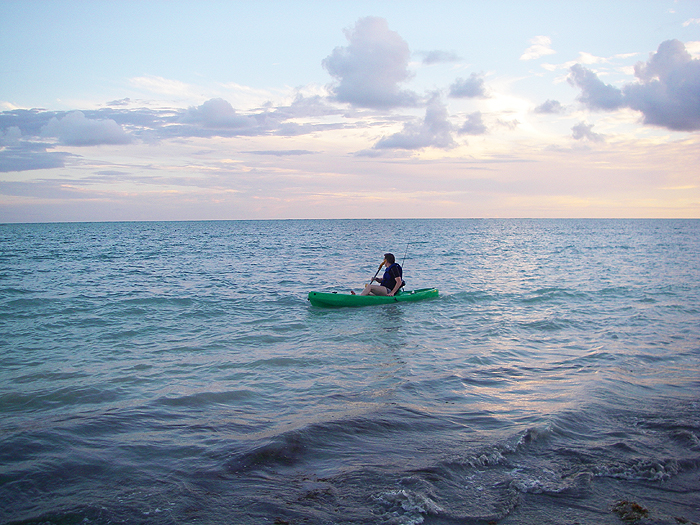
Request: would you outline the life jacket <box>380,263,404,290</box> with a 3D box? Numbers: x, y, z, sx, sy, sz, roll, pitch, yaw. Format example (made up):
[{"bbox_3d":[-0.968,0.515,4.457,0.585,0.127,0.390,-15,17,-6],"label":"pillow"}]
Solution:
[{"bbox_3d":[0.852,0.289,15.654,0.310,0.530,0.450,10,0,-16],"label":"life jacket"}]

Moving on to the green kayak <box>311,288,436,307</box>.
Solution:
[{"bbox_3d":[0.504,0.712,15.500,2.830,0.350,0.740,-2,3,-22],"label":"green kayak"}]

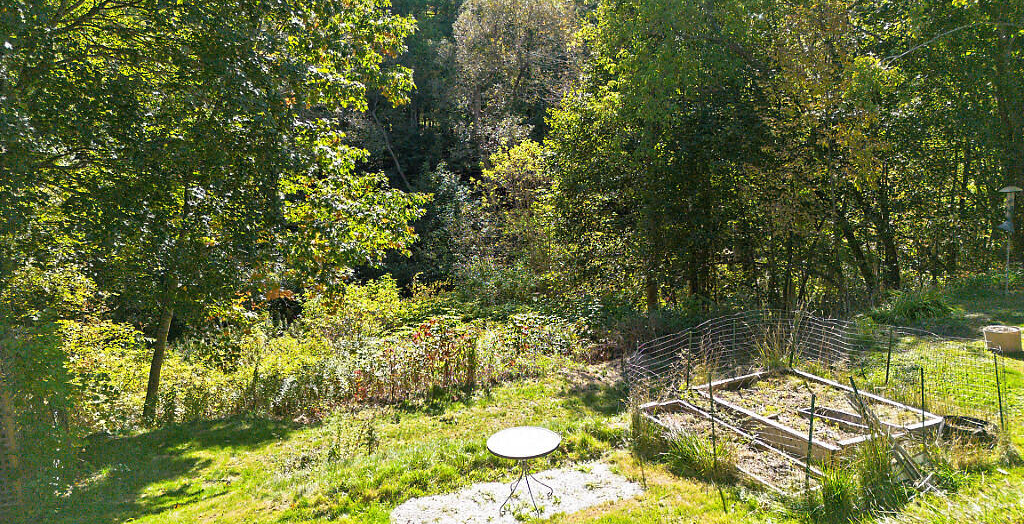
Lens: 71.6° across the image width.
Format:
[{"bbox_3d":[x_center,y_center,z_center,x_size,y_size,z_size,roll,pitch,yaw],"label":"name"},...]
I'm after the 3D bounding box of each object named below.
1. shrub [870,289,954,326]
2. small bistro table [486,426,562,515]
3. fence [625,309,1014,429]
[{"bbox_3d":[8.120,0.873,14.383,1.500,0.680,1.300,5,11,30],"label":"shrub"},{"bbox_3d":[0.127,2.166,7.255,0.750,0.690,0.750,0,9,0],"label":"small bistro table"},{"bbox_3d":[3.857,1.653,9.402,3.900,1.000,3.150,-6,11,-32],"label":"fence"}]

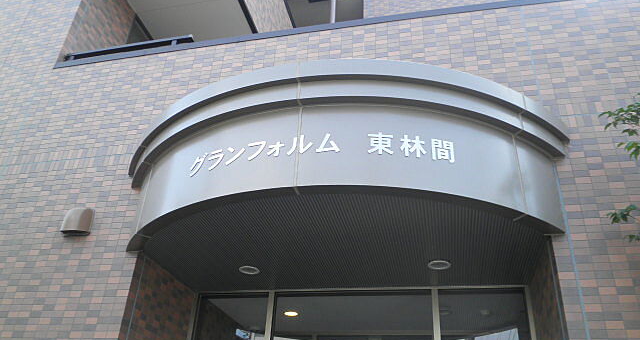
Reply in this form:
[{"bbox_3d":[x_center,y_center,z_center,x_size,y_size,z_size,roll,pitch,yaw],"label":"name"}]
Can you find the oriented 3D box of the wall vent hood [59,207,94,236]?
[{"bbox_3d":[-2.007,0.406,3.950,0.246,0.247,0.122,-4,-29,12],"label":"wall vent hood"}]

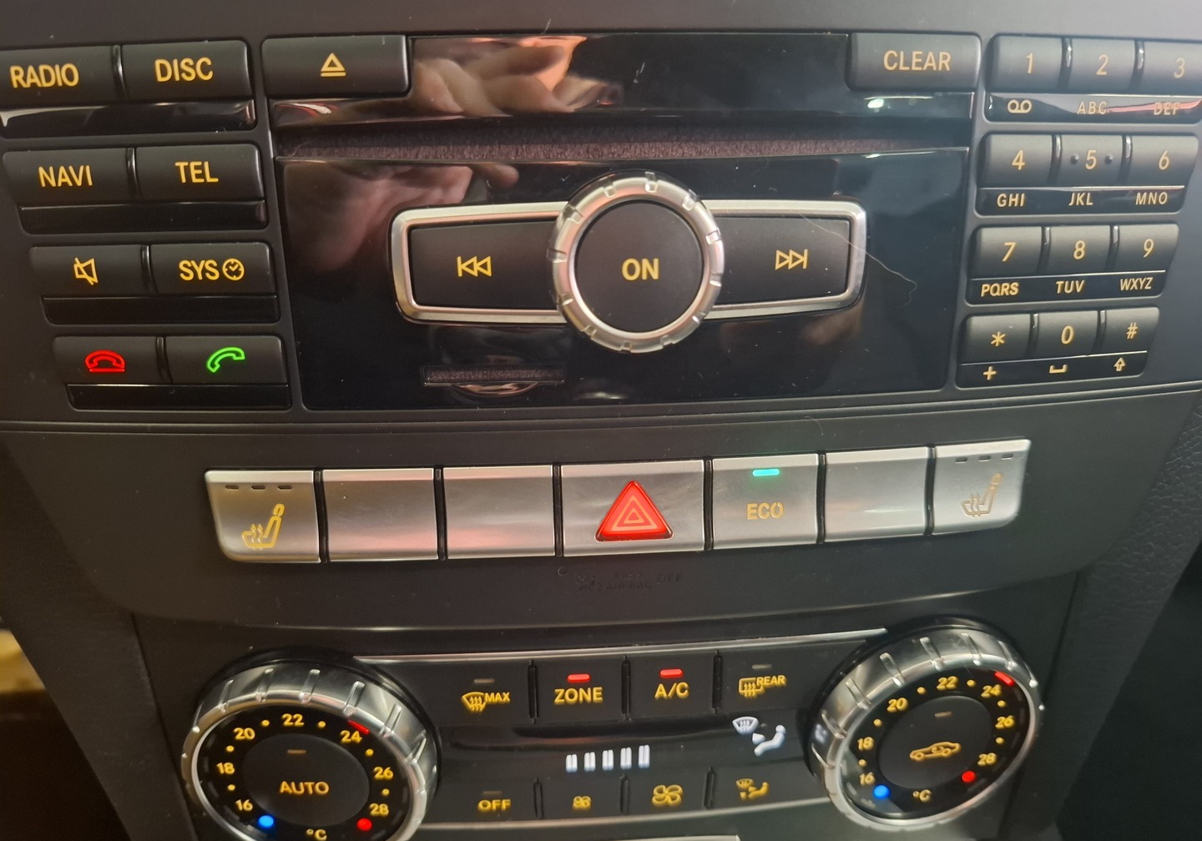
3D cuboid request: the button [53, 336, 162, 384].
[{"bbox_3d":[-0.095,-0.012,0.158,0.022,0.009,0.007,1,15,7],"label":"button"}]

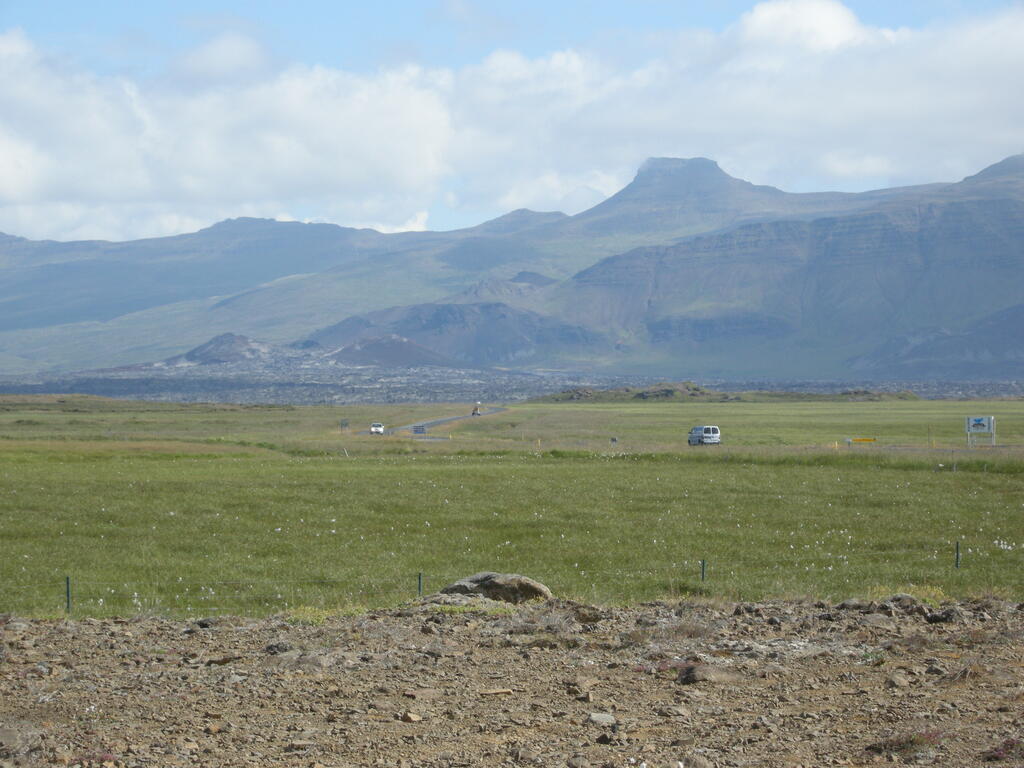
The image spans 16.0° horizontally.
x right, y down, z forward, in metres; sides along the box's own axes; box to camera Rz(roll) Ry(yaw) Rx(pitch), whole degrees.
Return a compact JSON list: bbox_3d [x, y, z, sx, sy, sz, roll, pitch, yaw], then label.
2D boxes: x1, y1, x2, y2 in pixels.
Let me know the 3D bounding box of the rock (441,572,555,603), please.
[{"bbox_3d":[-0.120,1.570,28.000,0.860,0.240,0.600,0,0,0],"label":"rock"}]

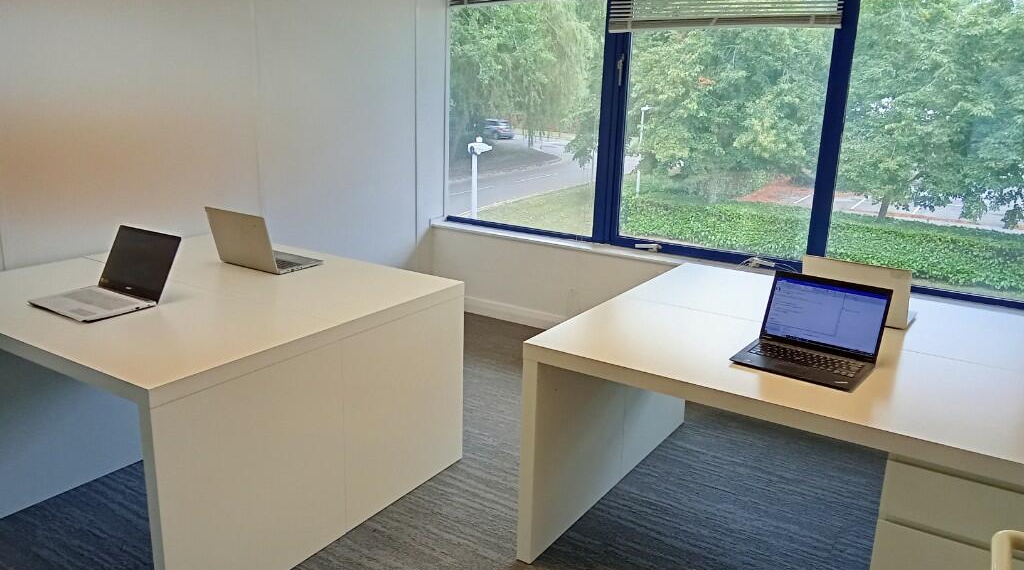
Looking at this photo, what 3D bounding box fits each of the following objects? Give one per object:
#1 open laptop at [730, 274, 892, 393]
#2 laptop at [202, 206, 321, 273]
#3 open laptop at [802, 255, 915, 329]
[{"bbox_3d":[0.842,0.120,2.332,0.333,0.215,0.305,13,19,35],"label":"open laptop"},{"bbox_3d":[-0.964,-0.189,3.234,0.319,0.230,0.287,11,18,29],"label":"laptop"},{"bbox_3d":[1.183,0.003,2.803,0.332,0.215,0.299,12,18,32],"label":"open laptop"}]

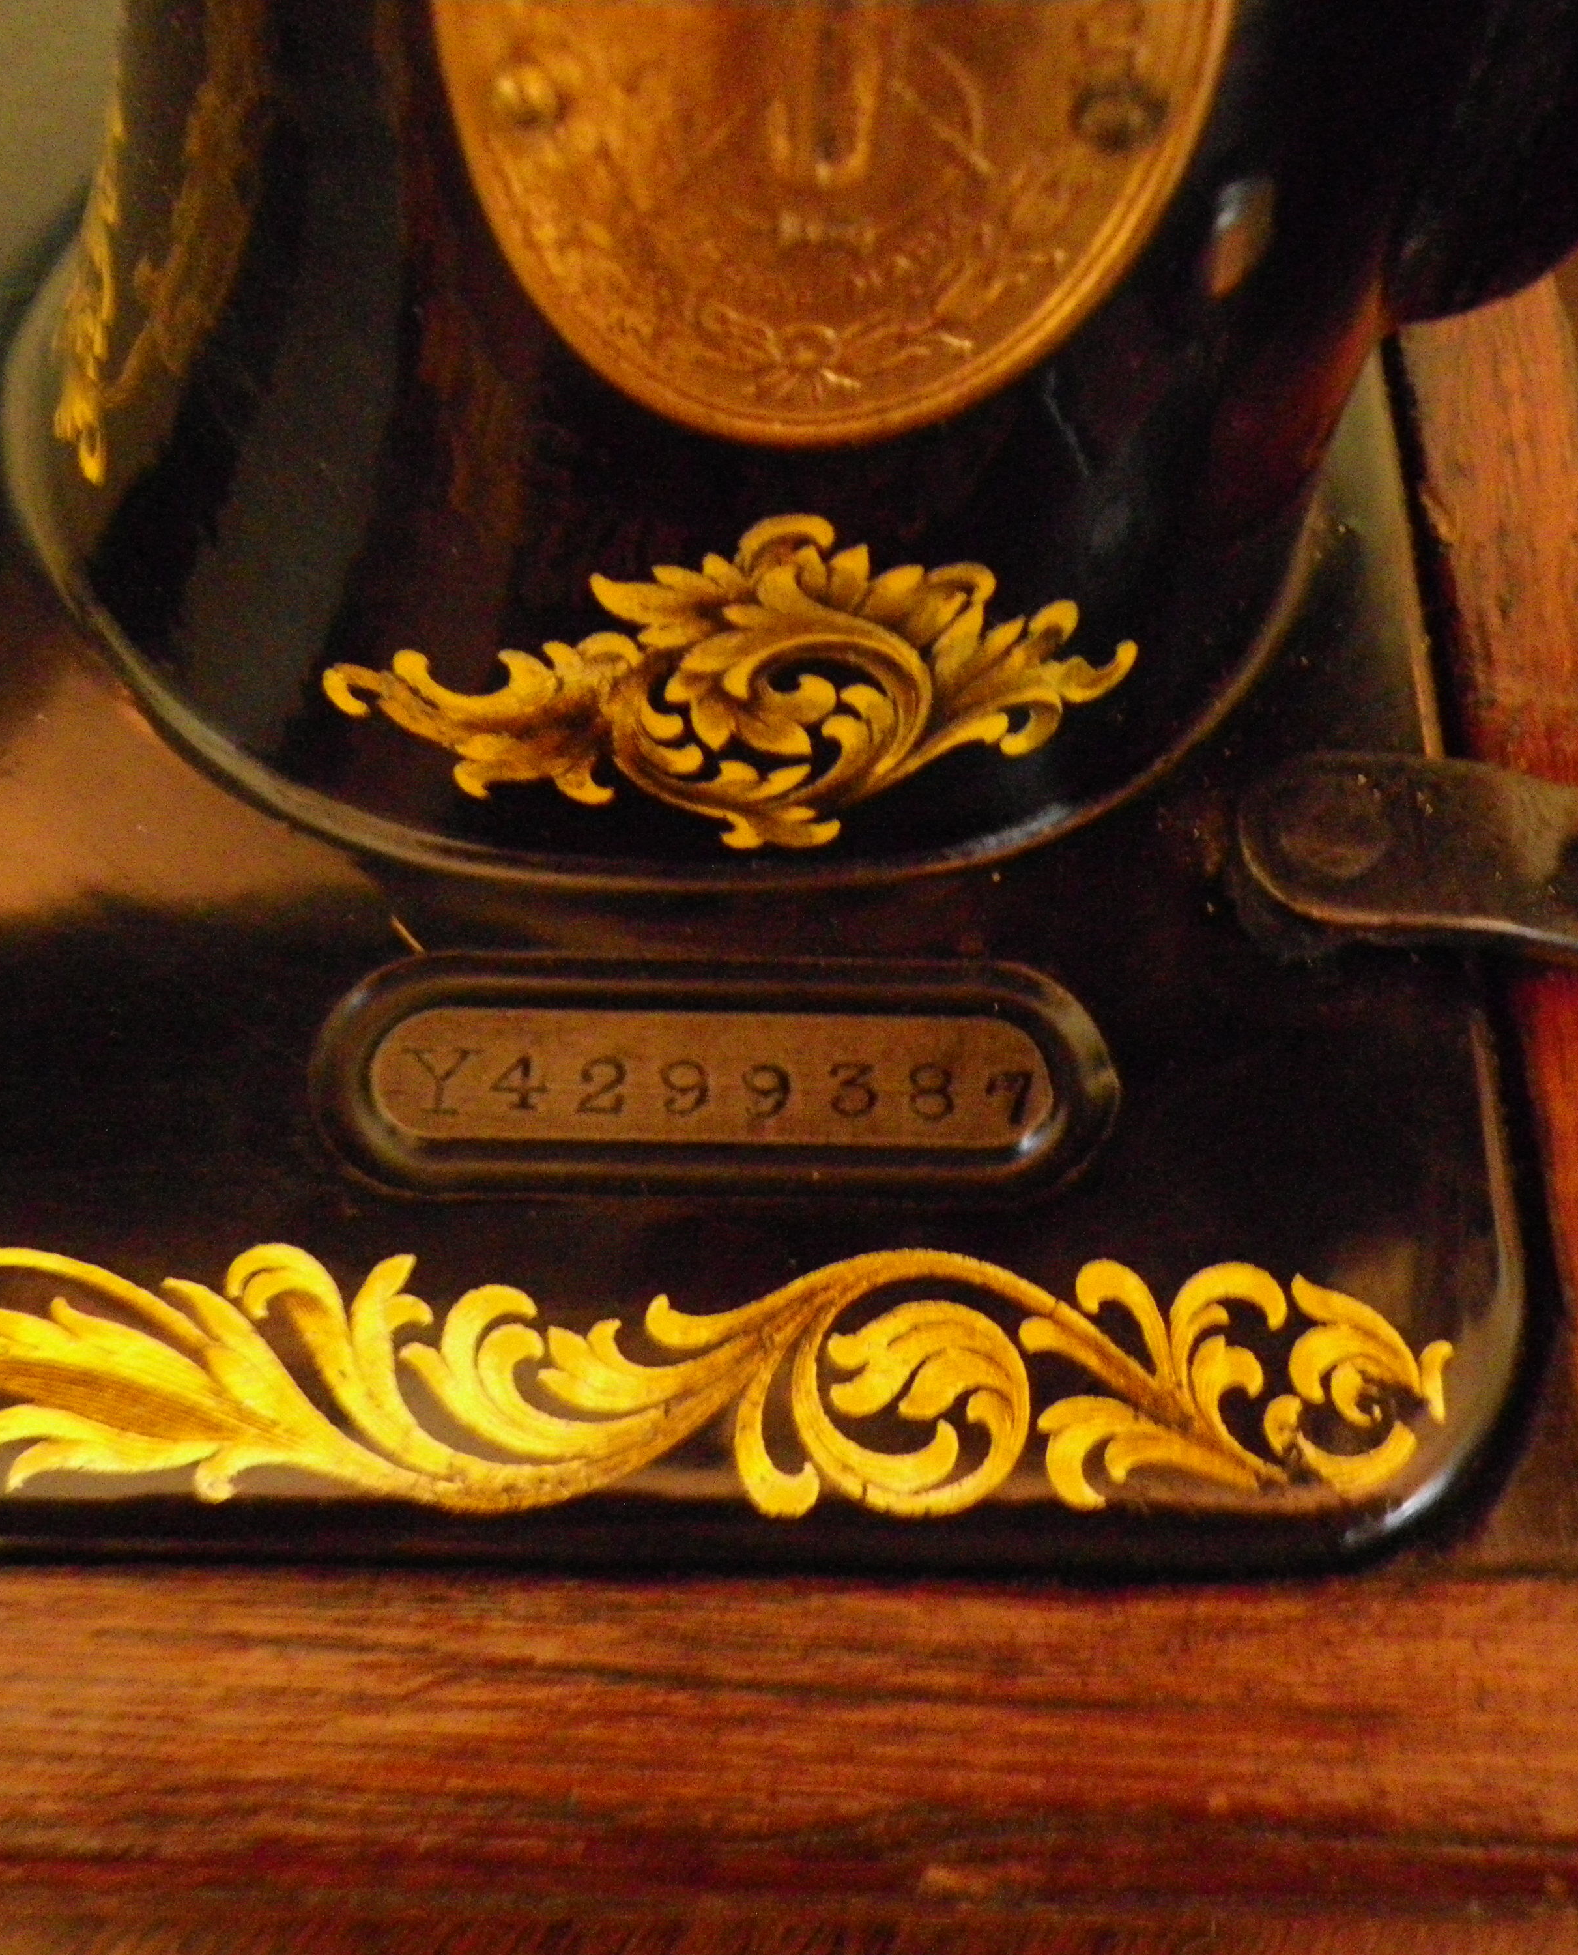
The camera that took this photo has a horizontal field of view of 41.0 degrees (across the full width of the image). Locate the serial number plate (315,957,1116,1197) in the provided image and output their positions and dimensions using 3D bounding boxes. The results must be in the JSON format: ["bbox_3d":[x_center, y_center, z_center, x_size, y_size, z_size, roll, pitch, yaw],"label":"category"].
[{"bbox_3d":[-0.005,0.006,0.131,0.049,0.003,0.017,1,59,2],"label":"serial number plate"}]

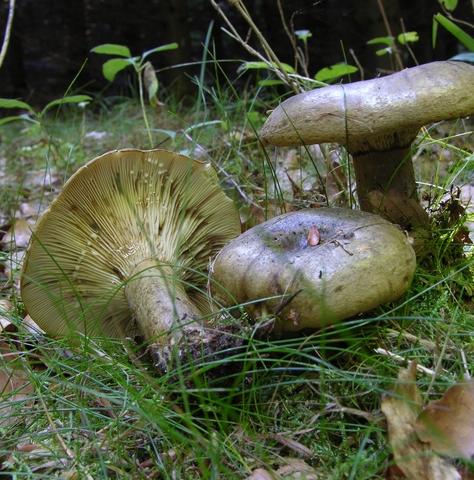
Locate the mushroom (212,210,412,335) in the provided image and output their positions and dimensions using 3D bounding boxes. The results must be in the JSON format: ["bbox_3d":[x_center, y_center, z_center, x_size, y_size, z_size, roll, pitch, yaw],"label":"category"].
[{"bbox_3d":[0.034,0.015,0.415,0.092,0.042,0.088,-4,25,2],"label":"mushroom"}]

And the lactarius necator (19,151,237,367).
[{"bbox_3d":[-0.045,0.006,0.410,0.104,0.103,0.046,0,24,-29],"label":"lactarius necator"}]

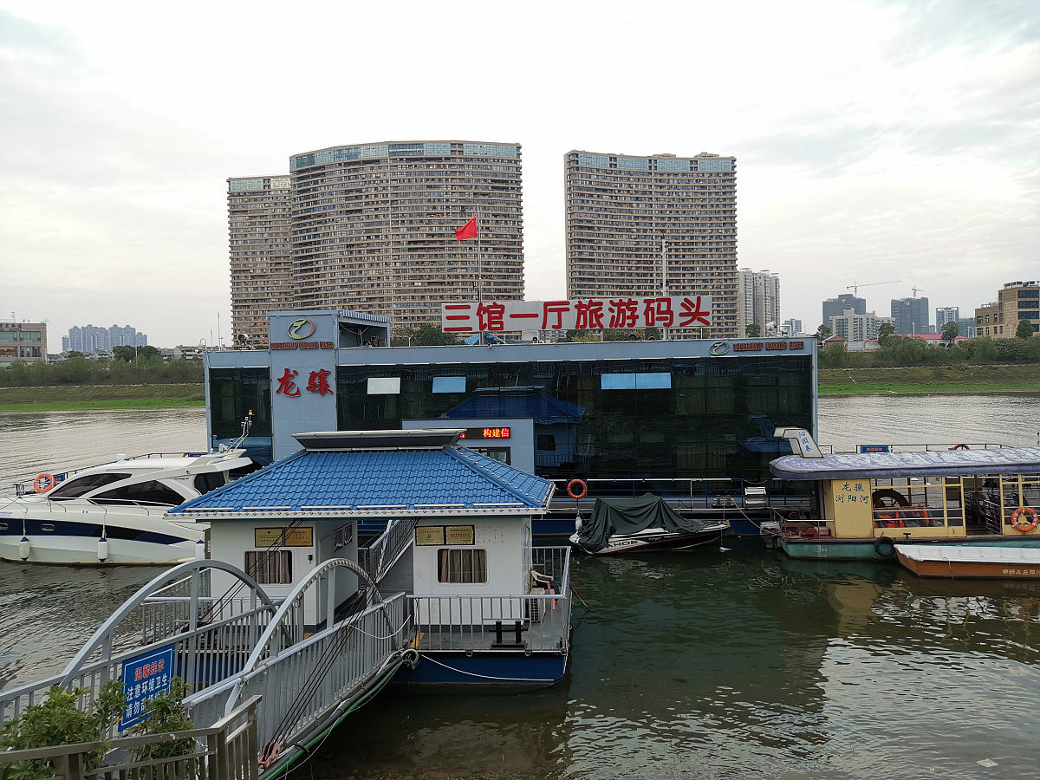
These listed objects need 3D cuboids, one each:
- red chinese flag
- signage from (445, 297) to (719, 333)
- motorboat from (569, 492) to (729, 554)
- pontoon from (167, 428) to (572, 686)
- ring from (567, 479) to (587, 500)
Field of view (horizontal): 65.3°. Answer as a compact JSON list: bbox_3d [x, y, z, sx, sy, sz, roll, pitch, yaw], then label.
[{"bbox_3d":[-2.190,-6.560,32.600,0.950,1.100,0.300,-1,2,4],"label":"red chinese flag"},{"bbox_3d":[2.200,-2.970,31.950,10.650,1.160,0.200,-1,2,4],"label":"signage"},{"bbox_3d":[4.500,4.511,27.195,5.200,1.850,2.100,-1,2,-8],"label":"motorboat"},{"bbox_3d":[-3.050,3.370,18.300,8.300,4.950,4.500,-1,2,4],"label":"pontoon"},{"bbox_3d":[2.090,3.610,29.500,0.720,0.720,0.120,-1,2,4],"label":"ring"}]

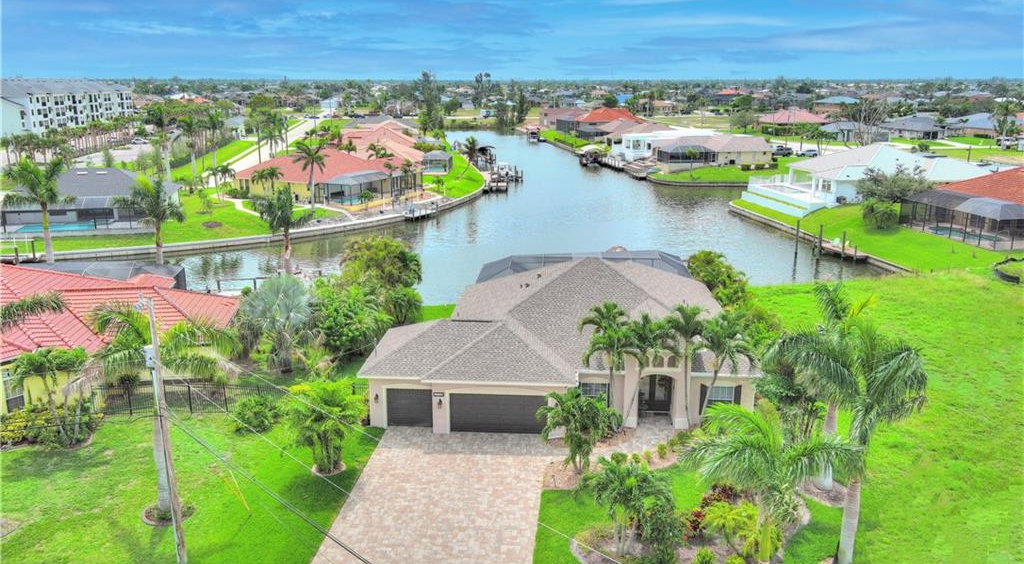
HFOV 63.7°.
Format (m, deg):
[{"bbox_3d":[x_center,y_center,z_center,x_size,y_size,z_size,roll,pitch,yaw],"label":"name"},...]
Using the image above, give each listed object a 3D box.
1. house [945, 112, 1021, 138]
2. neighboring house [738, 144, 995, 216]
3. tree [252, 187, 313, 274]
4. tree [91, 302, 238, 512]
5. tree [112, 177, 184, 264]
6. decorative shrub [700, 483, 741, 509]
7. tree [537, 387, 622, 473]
[{"bbox_3d":[146.264,-48.627,255.800,21.500,6.843,18.000,9,16,32],"label":"house"},{"bbox_3d":[52.600,-15.602,119.032,31.500,8.200,23.000,-1,14,-5],"label":"neighboring house"},{"bbox_3d":[-20.431,-3.835,73.729,5.300,8.715,5.200,1,14,5],"label":"tree"},{"bbox_3d":[-14.370,5.299,34.002,5.800,8.817,5.600,1,14,5],"label":"tree"},{"bbox_3d":[-31.201,-3.768,71.170,6.000,9.812,5.800,1,14,5],"label":"tree"},{"bbox_3d":[8.680,8.830,34.474,1.400,0.700,1.050,0,14,0],"label":"decorative shrub"},{"bbox_3d":[3.085,6.899,37.685,3.800,3.746,3.700,1,14,5],"label":"tree"}]

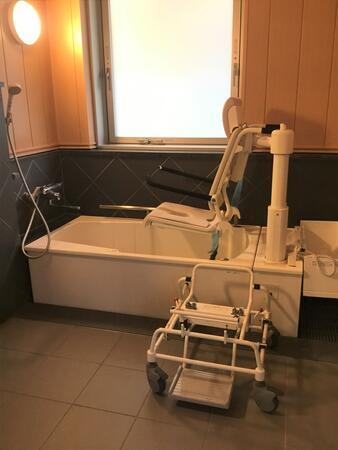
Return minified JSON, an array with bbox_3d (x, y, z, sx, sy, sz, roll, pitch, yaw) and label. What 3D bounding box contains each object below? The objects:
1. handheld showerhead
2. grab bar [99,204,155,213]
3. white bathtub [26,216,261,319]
[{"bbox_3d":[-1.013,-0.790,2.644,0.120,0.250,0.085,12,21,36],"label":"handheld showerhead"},{"bbox_3d":[-0.284,-0.126,3.259,0.620,0.045,0.080,4,18,15],"label":"grab bar"},{"bbox_3d":[-0.126,0.276,2.925,1.499,0.400,0.818,4,18,15],"label":"white bathtub"}]

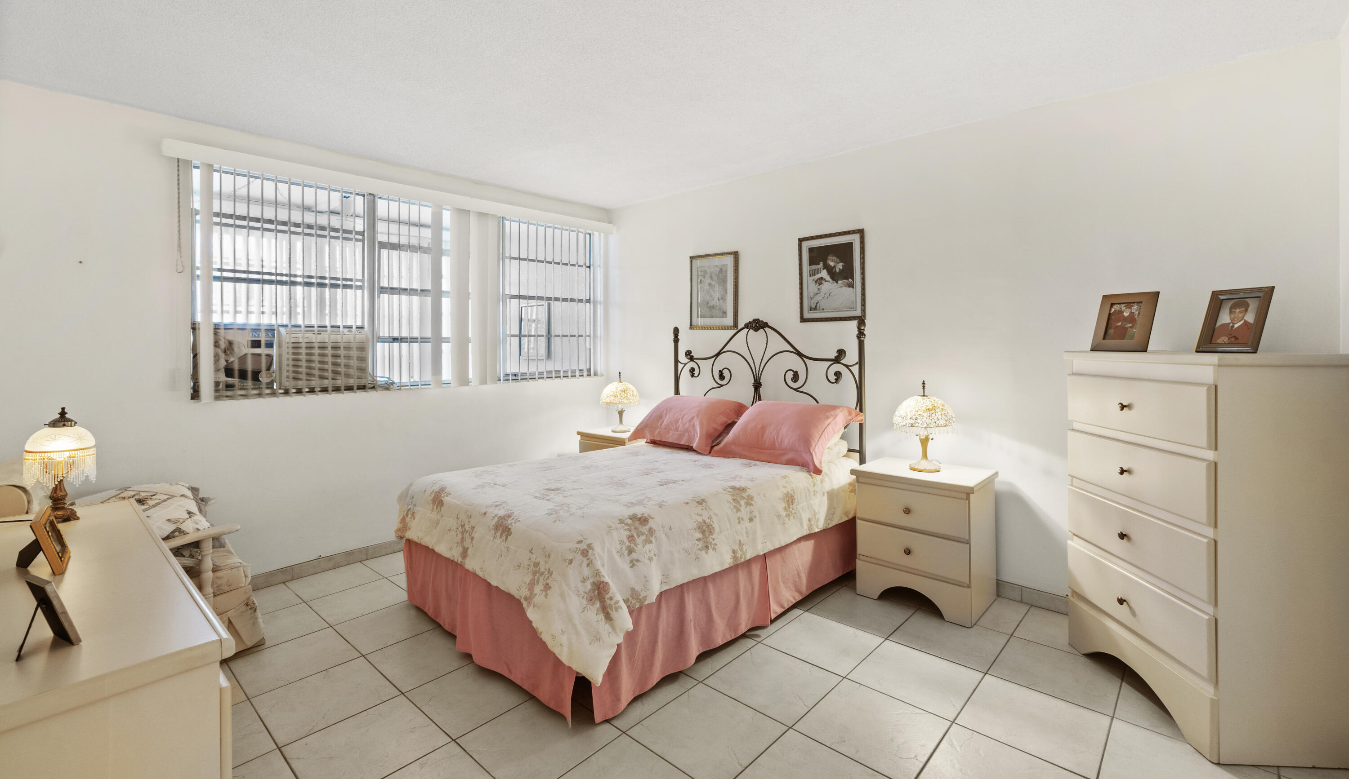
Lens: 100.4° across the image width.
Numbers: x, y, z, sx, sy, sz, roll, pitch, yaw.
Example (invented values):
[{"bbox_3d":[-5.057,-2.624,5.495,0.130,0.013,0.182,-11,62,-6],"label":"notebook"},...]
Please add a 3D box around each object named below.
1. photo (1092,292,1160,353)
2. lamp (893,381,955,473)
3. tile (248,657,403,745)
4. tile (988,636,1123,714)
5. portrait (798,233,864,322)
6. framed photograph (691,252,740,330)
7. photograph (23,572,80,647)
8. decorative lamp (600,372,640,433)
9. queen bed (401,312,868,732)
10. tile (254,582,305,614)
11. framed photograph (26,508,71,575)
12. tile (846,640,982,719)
[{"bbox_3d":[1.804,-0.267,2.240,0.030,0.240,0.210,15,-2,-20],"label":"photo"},{"bbox_3d":[1.341,0.189,3.008,0.335,0.475,0.335,2,4,42],"label":"lamp"},{"bbox_3d":[-1.327,1.165,2.145,0.395,0.010,0.395,3,4,42],"label":"tile"},{"bbox_3d":[1.542,1.139,2.272,0.395,0.010,0.395,3,4,42],"label":"tile"},{"bbox_3d":[0.966,-0.696,3.492,0.445,0.545,0.025,3,4,42],"label":"portrait"},{"bbox_3d":[0.285,-0.718,4.124,0.448,0.542,0.025,2,5,42],"label":"framed photograph"},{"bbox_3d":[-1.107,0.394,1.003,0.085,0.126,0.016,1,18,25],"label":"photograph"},{"bbox_3d":[-0.452,0.111,4.712,0.316,0.491,0.316,-1,3,0],"label":"decorative lamp"},{"bbox_3d":[-0.146,0.349,3.158,1.590,1.530,2.120,2,4,42],"label":"queen bed"},{"bbox_3d":[-2.273,1.149,3.002,0.405,0.010,0.405,2,4,42],"label":"tile"},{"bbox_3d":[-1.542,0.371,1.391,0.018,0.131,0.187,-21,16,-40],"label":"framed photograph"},{"bbox_3d":[0.968,1.145,2.248,0.395,0.010,0.395,3,4,42],"label":"tile"}]

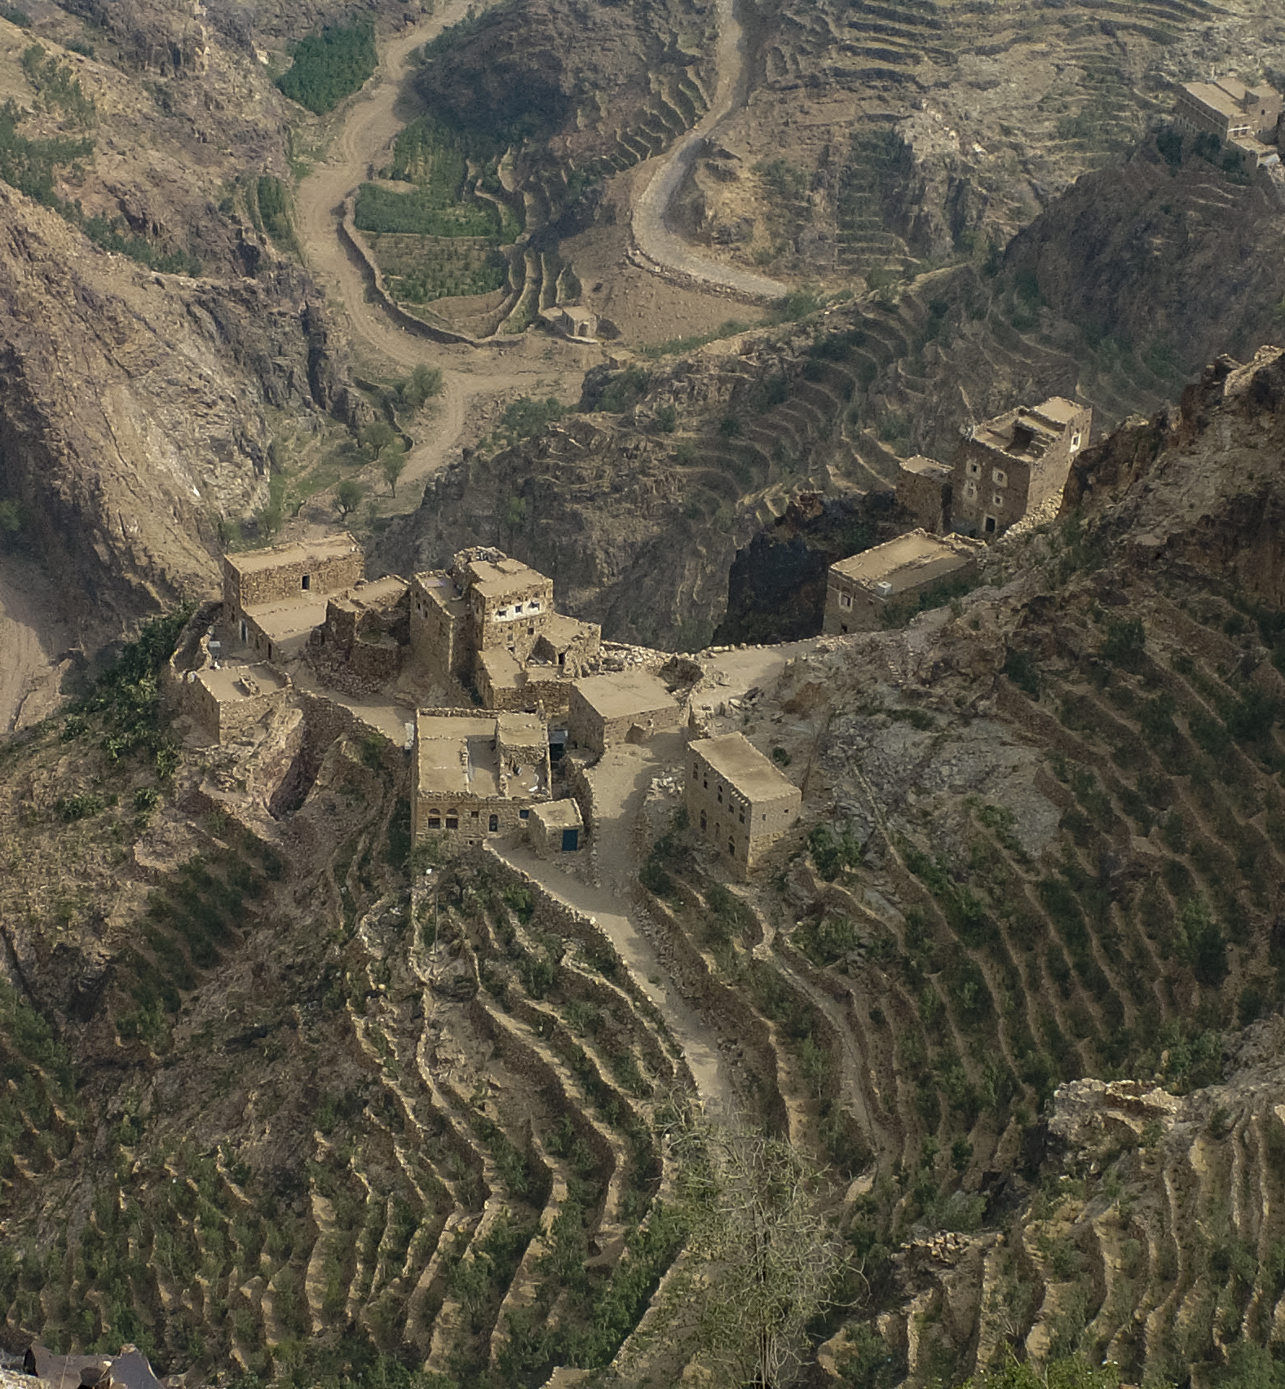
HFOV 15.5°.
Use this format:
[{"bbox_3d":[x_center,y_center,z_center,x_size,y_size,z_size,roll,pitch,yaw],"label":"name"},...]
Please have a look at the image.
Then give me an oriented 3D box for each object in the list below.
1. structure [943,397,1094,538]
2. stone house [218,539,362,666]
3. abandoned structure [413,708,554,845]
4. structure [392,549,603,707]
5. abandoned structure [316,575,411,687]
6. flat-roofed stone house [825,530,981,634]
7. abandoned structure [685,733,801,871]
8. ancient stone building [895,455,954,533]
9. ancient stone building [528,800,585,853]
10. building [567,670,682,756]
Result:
[{"bbox_3d":[35.970,-20.530,433.300,10.650,9.600,7.190,-24,39,-39],"label":"structure"},{"bbox_3d":[-27.700,-7.520,392.910,11.310,6.200,10.280,-11,32,-23],"label":"stone house"},{"bbox_3d":[-12.670,6.370,373.430,10.300,4.900,13.690,1,29,-3],"label":"abandoned structure"},{"bbox_3d":[-10.770,-4.960,390.200,12.560,8.000,13.020,-9,31,-21],"label":"structure"},{"bbox_3d":[-21.730,-5.560,393.100,6.820,4.700,6.540,-21,37,-36],"label":"abandoned structure"},{"bbox_3d":[22.160,-8.440,402.780,11.740,5.900,7.410,-22,38,-37],"label":"flat-roofed stone house"},{"bbox_3d":[7.940,8.620,372.950,4.460,6.600,10.220,-12,32,-25],"label":"abandoned structure"},{"bbox_3d":[26.300,-18.550,435.280,4.190,5.800,2.600,22,34,31],"label":"ancient stone building"},{"bbox_3d":[-6.610,10.320,368.190,3.270,2.400,3.690,-6,30,-16],"label":"ancient stone building"},{"bbox_3d":[-1.330,1.240,384.190,6.640,3.200,6.290,-9,31,-21],"label":"building"}]

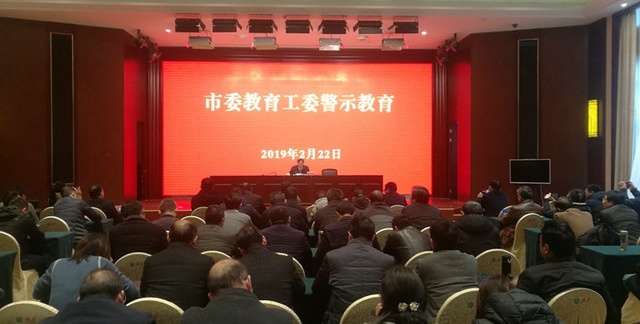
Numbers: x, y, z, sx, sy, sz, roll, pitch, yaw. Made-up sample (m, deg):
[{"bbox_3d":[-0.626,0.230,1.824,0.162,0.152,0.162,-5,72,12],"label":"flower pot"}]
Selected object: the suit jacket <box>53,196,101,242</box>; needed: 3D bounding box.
[{"bbox_3d":[-3.219,0.773,6.600,0.540,0.580,0.460,0,0,15],"label":"suit jacket"}]

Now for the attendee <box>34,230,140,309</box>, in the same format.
[{"bbox_3d":[-1.595,1.126,3.380,0.620,1.250,0.800,0,1,2],"label":"attendee"}]

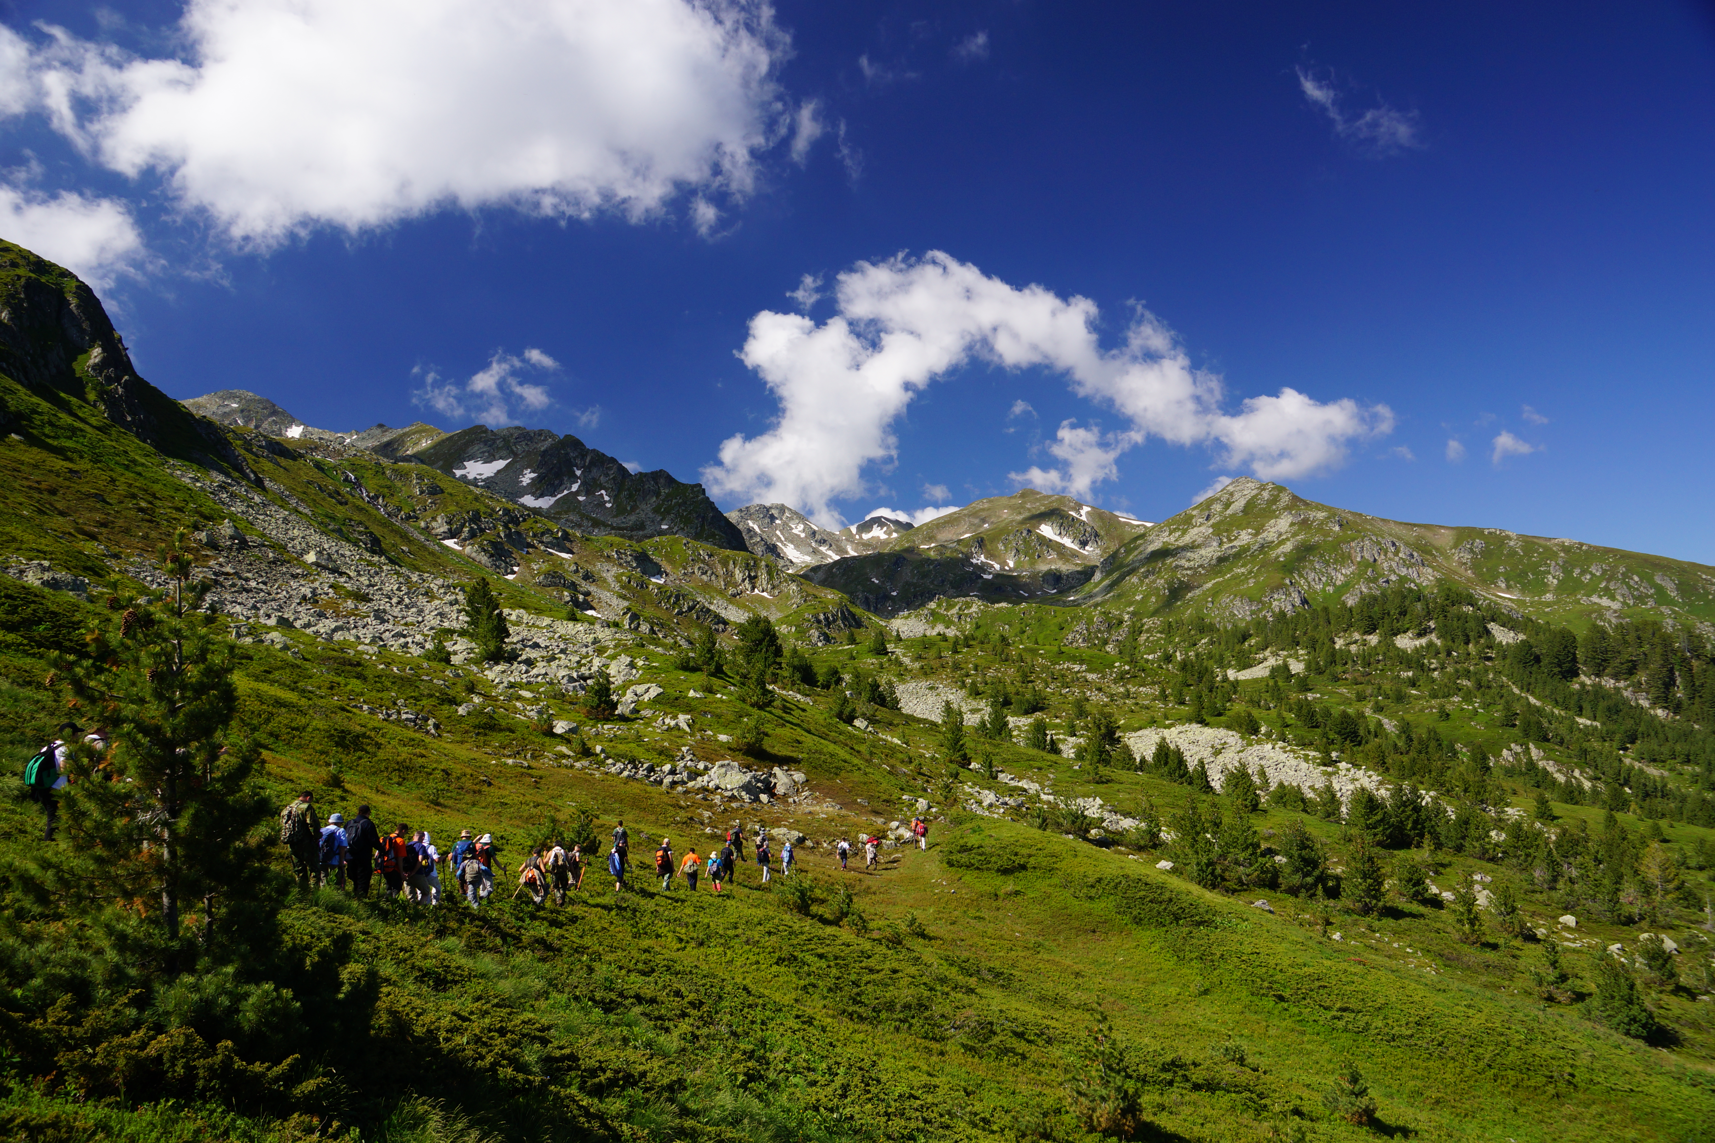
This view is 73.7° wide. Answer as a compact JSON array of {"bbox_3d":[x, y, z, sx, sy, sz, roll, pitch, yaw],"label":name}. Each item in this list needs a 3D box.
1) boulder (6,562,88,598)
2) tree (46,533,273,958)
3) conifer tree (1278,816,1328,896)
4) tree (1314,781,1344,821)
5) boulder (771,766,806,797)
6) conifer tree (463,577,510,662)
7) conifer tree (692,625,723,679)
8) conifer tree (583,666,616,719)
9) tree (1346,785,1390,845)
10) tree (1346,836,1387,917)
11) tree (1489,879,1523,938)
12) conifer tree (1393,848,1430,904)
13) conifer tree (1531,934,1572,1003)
[{"bbox_3d":[-35.421,0.352,50.000,2.876,1.448,2.134,3,-7,-35],"label":"boulder"},{"bbox_3d":[-4.588,1.165,7.500,1.450,2.930,1.410,0,-3,0],"label":"tree"},{"bbox_3d":[32.001,20.575,82.000,3.312,5.769,3.312,-3,-6,21],"label":"conifer tree"},{"bbox_3d":[57.670,28.233,140.000,3.610,4.920,3.500,0,-3,0],"label":"tree"},{"bbox_3d":[-4.527,13.762,75.000,2.290,2.020,2.060,0,-3,0],"label":"boulder"},{"bbox_3d":[-29.216,3.799,90.000,3.511,6.753,3.511,1,-6,-18],"label":"conifer tree"},{"bbox_3d":[-19.032,10.030,145.000,3.910,6.800,3.790,0,-3,0],"label":"conifer tree"},{"bbox_3d":[-23.297,10.929,103.000,3.020,4.710,2.930,0,-3,0],"label":"conifer tree"},{"bbox_3d":[45.097,21.493,101.000,3.567,5.329,3.567,-4,-7,23],"label":"tree"},{"bbox_3d":[35.181,21.119,79.000,2.622,5.558,2.622,-4,-7,23],"label":"tree"},{"bbox_3d":[43.720,22.706,77.000,2.040,4.063,2.040,-4,-7,29],"label":"tree"},{"bbox_3d":[44.582,24.540,92.000,3.020,4.420,2.930,0,-3,0],"label":"conifer tree"},{"bbox_3d":[37.637,21.554,62.000,2.250,3.560,2.180,0,-3,0],"label":"conifer tree"}]

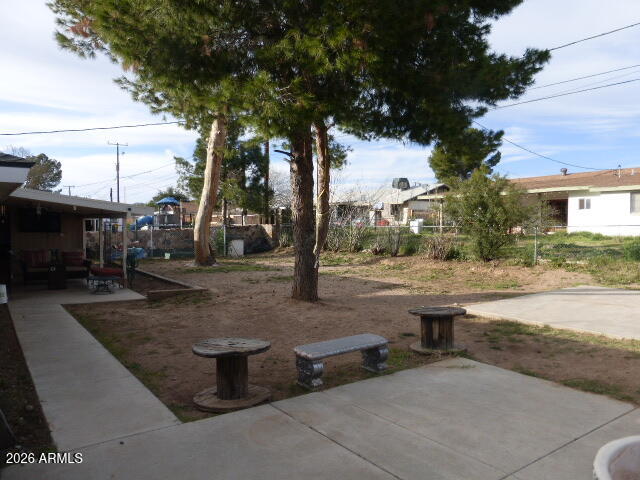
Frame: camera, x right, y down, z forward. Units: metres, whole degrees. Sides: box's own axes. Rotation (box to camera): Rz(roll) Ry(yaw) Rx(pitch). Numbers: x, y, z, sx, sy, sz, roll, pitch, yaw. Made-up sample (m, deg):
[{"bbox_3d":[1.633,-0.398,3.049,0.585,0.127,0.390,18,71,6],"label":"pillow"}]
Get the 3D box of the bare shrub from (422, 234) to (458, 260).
[{"bbox_3d":[4.510,0.281,17.300,1.320,0.970,1.200,0,2,0],"label":"bare shrub"}]

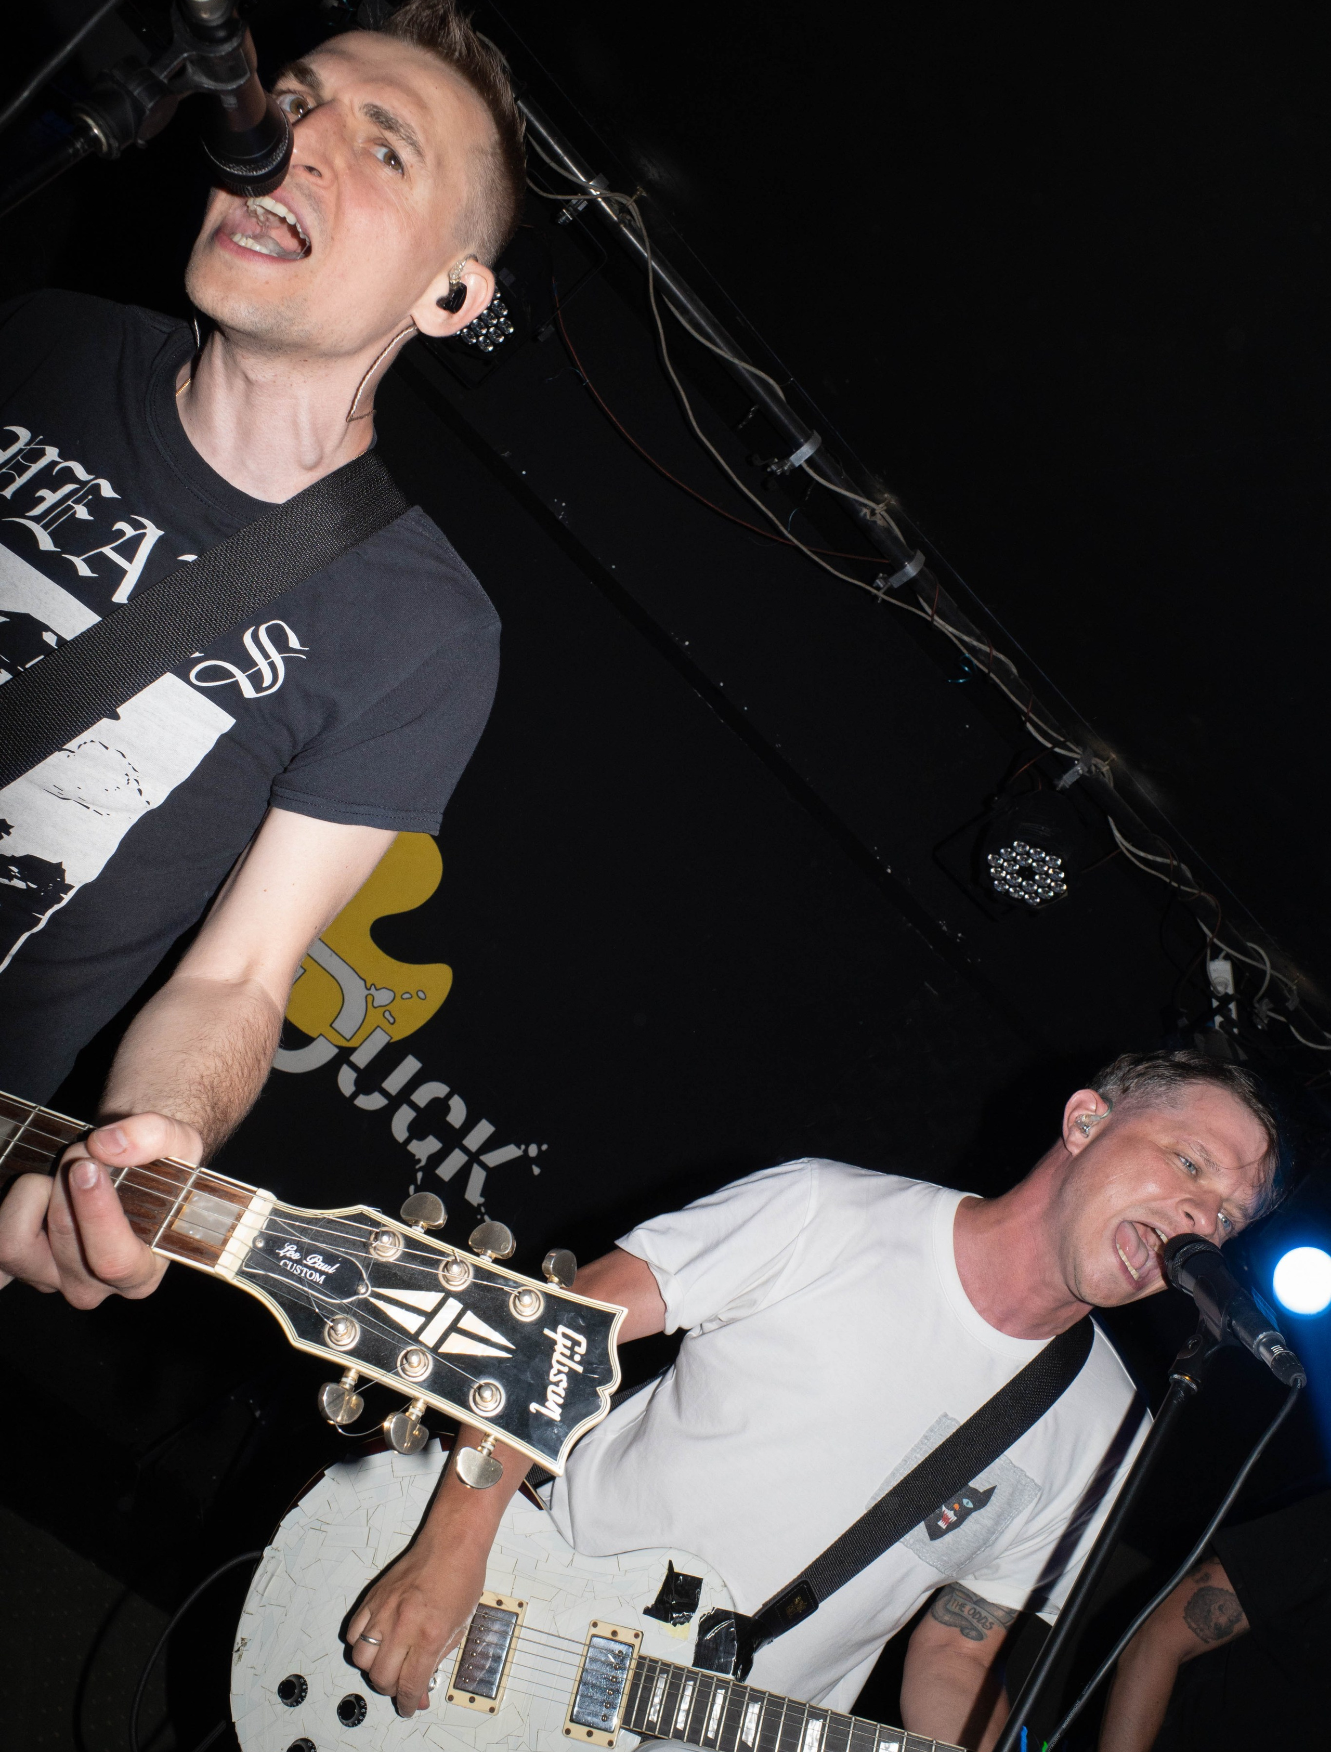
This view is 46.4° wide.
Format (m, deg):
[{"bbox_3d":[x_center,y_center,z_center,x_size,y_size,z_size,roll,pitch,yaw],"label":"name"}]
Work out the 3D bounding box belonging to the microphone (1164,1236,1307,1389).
[{"bbox_3d":[0.437,0.332,1.182,0.050,0.050,0.205,43,6,-10],"label":"microphone"}]

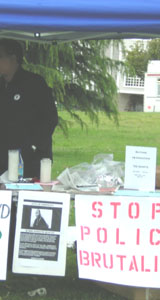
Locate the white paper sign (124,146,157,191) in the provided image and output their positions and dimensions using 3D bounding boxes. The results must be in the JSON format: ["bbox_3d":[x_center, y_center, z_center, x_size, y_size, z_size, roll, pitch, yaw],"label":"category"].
[{"bbox_3d":[0.395,0.120,6.970,0.216,0.280,0.020,4,1,22],"label":"white paper sign"}]

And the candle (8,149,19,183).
[{"bbox_3d":[-0.441,0.106,7.150,0.068,0.208,0.068,2,5,0],"label":"candle"}]

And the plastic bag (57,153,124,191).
[{"bbox_3d":[0.069,0.142,7.100,0.430,0.220,0.300,2,4,5],"label":"plastic bag"}]

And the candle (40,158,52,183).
[{"bbox_3d":[-0.225,0.140,7.220,0.075,0.155,0.075,2,4,5],"label":"candle"}]

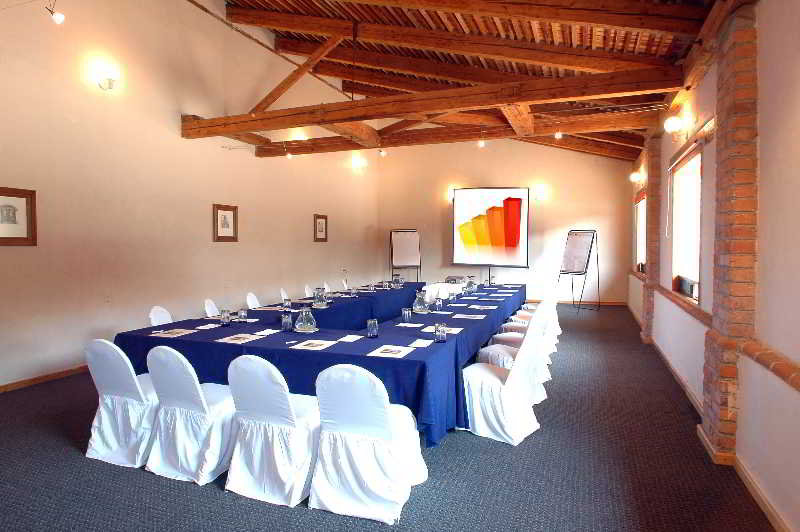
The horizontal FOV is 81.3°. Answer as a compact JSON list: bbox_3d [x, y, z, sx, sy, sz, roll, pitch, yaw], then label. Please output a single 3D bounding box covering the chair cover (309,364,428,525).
[{"bbox_3d":[-0.191,1.040,3.065,0.569,0.927,0.610,1,3,21],"label":"chair cover"}]

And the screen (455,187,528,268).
[{"bbox_3d":[2.435,-1.035,12.569,1.996,2.095,0.058,1,3,21],"label":"screen"}]

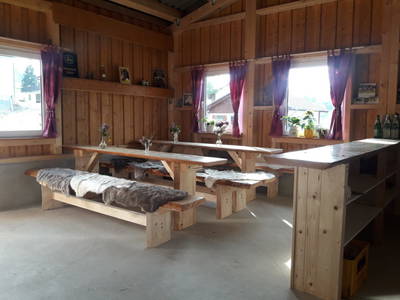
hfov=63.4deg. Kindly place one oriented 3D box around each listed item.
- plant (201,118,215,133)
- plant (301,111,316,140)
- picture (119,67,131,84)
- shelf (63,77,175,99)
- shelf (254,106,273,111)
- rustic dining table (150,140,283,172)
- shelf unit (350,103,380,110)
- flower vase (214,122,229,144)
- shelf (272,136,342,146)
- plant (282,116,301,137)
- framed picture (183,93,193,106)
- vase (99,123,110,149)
[{"bbox_3d":[0.127,-0.430,5.853,0.272,0.280,0.231,1,5,0],"label":"plant"},{"bbox_3d":[1.568,-0.367,4.665,0.210,0.402,0.199,1,5,0],"label":"plant"},{"bbox_3d":[-1.266,-1.241,5.410,0.167,0.299,0.023,-4,-6,-39],"label":"picture"},{"bbox_3d":[-1.276,-1.009,5.441,0.133,0.159,2.217,5,7,40],"label":"shelf"},{"bbox_3d":[1.029,-0.656,5.079,0.318,0.060,0.133,5,7,40],"label":"shelf"},{"bbox_3d":[0.135,0.309,5.150,2.339,0.771,0.491,5,7,40],"label":"rustic dining table"},{"bbox_3d":[2.138,-0.554,4.162,0.343,0.052,0.133,5,7,40],"label":"shelf unit"},{"bbox_3d":[0.341,-0.269,5.134,0.223,0.387,0.190,1,5,0],"label":"flower vase"},{"bbox_3d":[1.572,-0.134,4.707,1.034,0.069,0.191,5,7,40],"label":"shelf"},{"bbox_3d":[1.364,-0.343,4.848,0.286,0.317,0.243,1,5,0],"label":"plant"},{"bbox_3d":[-0.226,-0.945,6.107,0.233,0.245,0.023,5,0,40],"label":"framed picture"},{"bbox_3d":[-1.266,-0.189,4.302,0.160,0.344,0.144,1,5,0],"label":"vase"}]

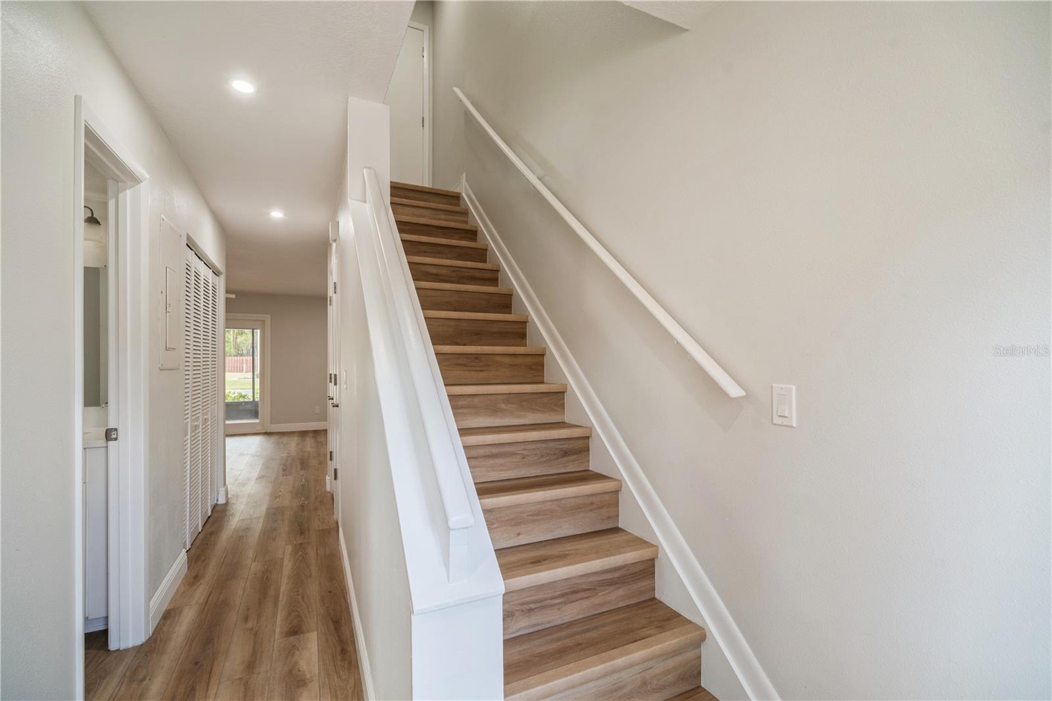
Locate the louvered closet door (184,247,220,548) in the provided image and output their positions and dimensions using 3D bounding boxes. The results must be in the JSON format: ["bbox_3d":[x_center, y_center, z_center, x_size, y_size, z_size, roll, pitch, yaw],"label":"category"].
[{"bbox_3d":[-2.431,0.315,3.273,0.040,2.000,1.270,0,-1,-26],"label":"louvered closet door"}]

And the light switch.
[{"bbox_3d":[0.727,0.156,1.238,0.009,0.114,0.070,0,-1,-26],"label":"light switch"}]

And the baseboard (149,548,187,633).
[{"bbox_3d":[-1.906,1.260,2.348,0.017,0.134,0.675,0,-1,-26],"label":"baseboard"}]

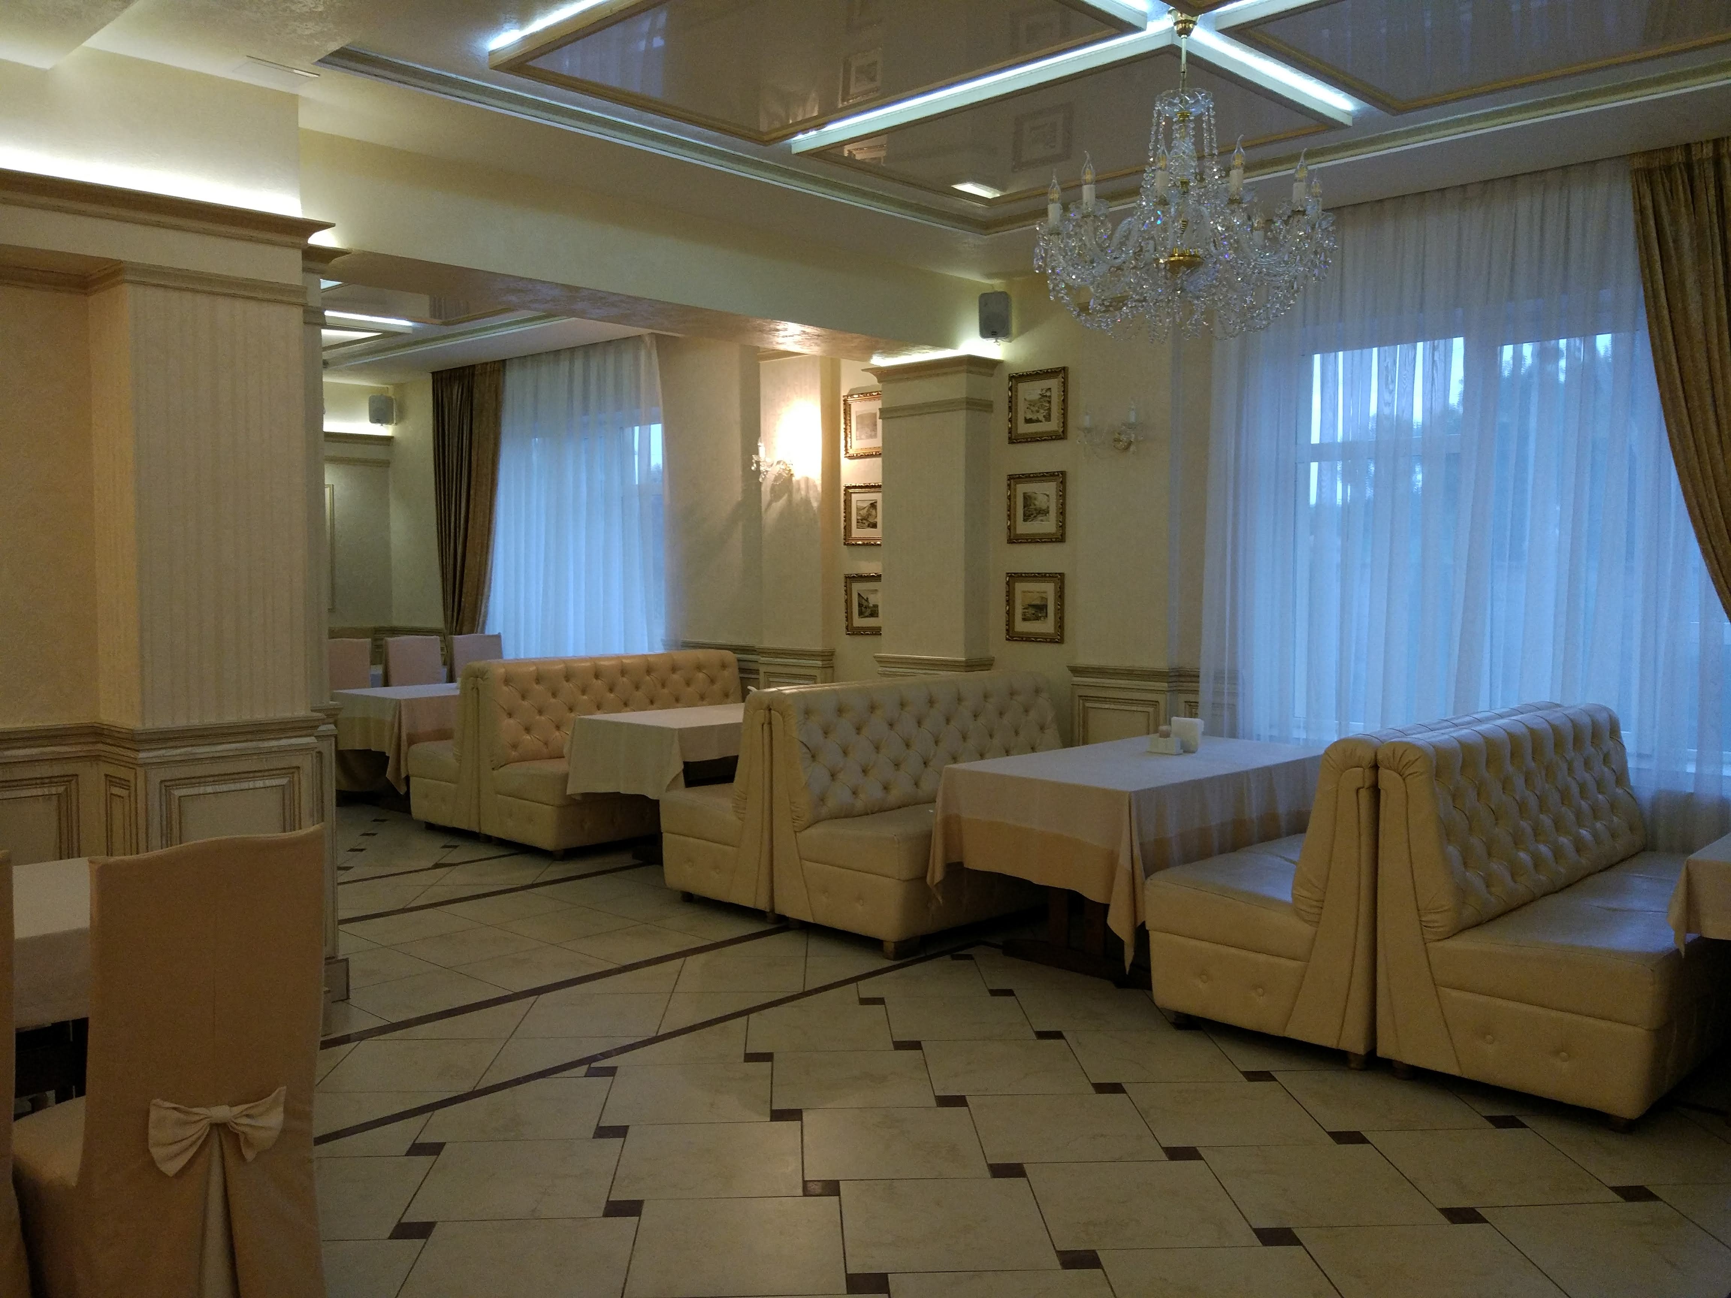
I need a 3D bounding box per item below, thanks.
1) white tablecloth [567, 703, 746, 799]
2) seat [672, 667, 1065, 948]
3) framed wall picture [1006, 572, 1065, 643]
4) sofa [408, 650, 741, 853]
[{"bbox_3d":[-0.618,0.707,7.462,0.805,0.742,1.591,3,4,44],"label":"white tablecloth"},{"bbox_3d":[0.216,0.631,6.377,1.455,0.992,1.735,3,4,43],"label":"seat"},{"bbox_3d":[0.864,-0.213,7.214,0.370,0.359,0.032,3,4,43],"label":"framed wall picture"},{"bbox_3d":[-1.495,0.527,8.276,1.499,1.000,1.764,3,4,43],"label":"sofa"}]

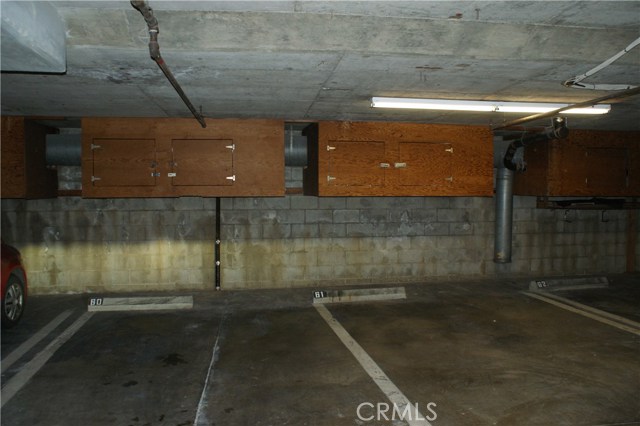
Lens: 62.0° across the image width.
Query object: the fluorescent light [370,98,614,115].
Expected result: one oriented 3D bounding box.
[{"bbox_3d":[1.660,-1.015,5.106,2.440,0.090,0.110,0,2,-11],"label":"fluorescent light"}]

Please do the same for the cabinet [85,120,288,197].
[{"bbox_3d":[-1.661,-0.666,6.804,2.299,0.921,1.165,0,2,-11],"label":"cabinet"}]

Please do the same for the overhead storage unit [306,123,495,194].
[{"bbox_3d":[1.013,-0.688,7.309,2.314,0.921,1.165,0,2,-11],"label":"overhead storage unit"}]

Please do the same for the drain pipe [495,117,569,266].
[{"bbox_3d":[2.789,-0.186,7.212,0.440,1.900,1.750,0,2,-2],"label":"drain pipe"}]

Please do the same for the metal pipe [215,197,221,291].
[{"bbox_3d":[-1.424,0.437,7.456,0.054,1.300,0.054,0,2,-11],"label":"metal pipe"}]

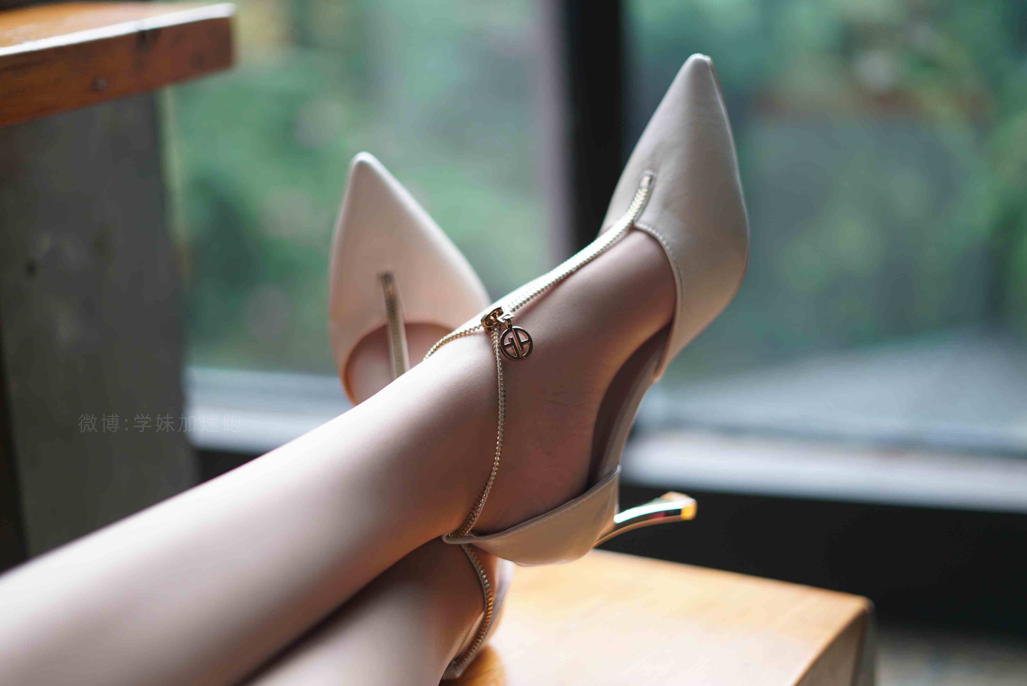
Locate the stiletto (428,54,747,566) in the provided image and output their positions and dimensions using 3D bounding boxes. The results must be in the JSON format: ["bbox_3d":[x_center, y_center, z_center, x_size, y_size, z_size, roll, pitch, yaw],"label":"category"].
[{"bbox_3d":[0.032,-0.027,0.617,0.144,0.248,0.080,15,-15,-40],"label":"stiletto"}]

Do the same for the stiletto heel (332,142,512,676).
[{"bbox_3d":[-0.052,0.026,0.685,0.080,0.248,0.144,-16,3,12],"label":"stiletto heel"}]

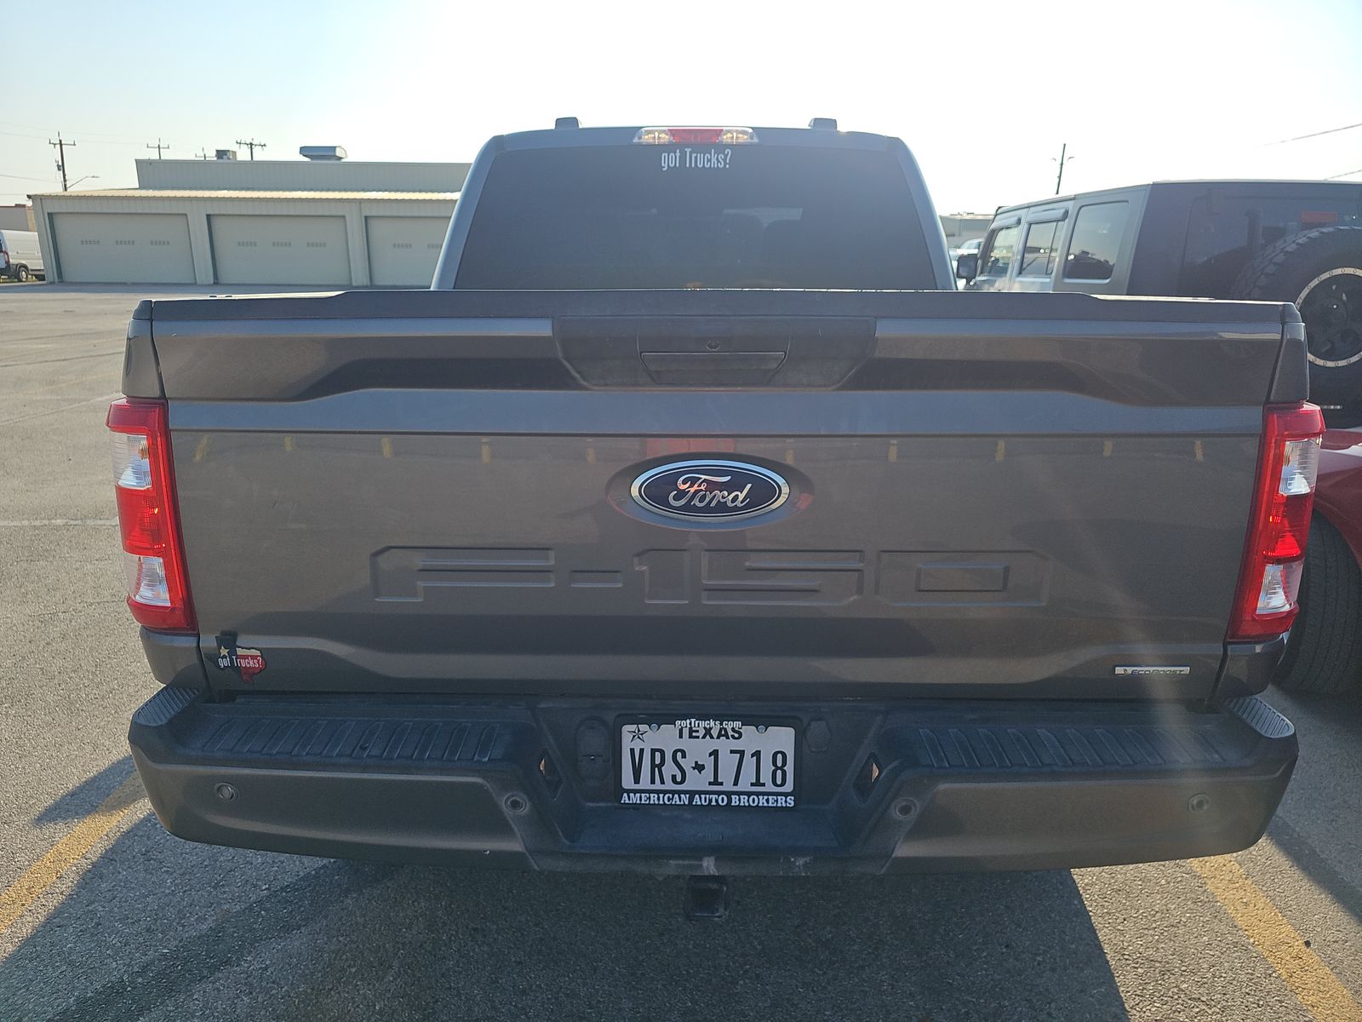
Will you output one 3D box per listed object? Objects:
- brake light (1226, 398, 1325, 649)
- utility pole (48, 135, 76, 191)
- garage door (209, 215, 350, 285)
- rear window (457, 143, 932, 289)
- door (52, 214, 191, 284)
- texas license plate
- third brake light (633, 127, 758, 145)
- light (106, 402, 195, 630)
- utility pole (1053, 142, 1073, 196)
[{"bbox_3d":[1.000,0.013,1.559,0.135,0.400,0.150,1,16,0],"label":"brake light"},{"bbox_3d":[-54.199,-27.675,80.679,2.350,11.300,0.350,1,16,0],"label":"utility pole"},{"bbox_3d":[-18.439,-12.014,41.762,6.370,3.100,0.150,1,16,0],"label":"garage door"},{"bbox_3d":[0.061,-1.027,3.243,1.730,0.545,0.090,1,1,0],"label":"rear window"},{"bbox_3d":[-25.668,-12.107,41.758,6.370,3.100,0.150,1,16,0],"label":"door"},{"bbox_3d":[0.046,0.421,1.519,0.308,0.165,0.015,1,12,0],"label":"texas license plate"},{"bbox_3d":[0.054,-1.337,3.238,0.445,0.062,0.065,1,16,0],"label":"third brake light"},{"bbox_3d":[-0.891,0.000,1.561,0.135,0.400,0.150,1,16,0],"label":"light"},{"bbox_3d":[32.285,-25.765,77.832,1.700,10.950,0.350,1,16,0],"label":"utility pole"}]

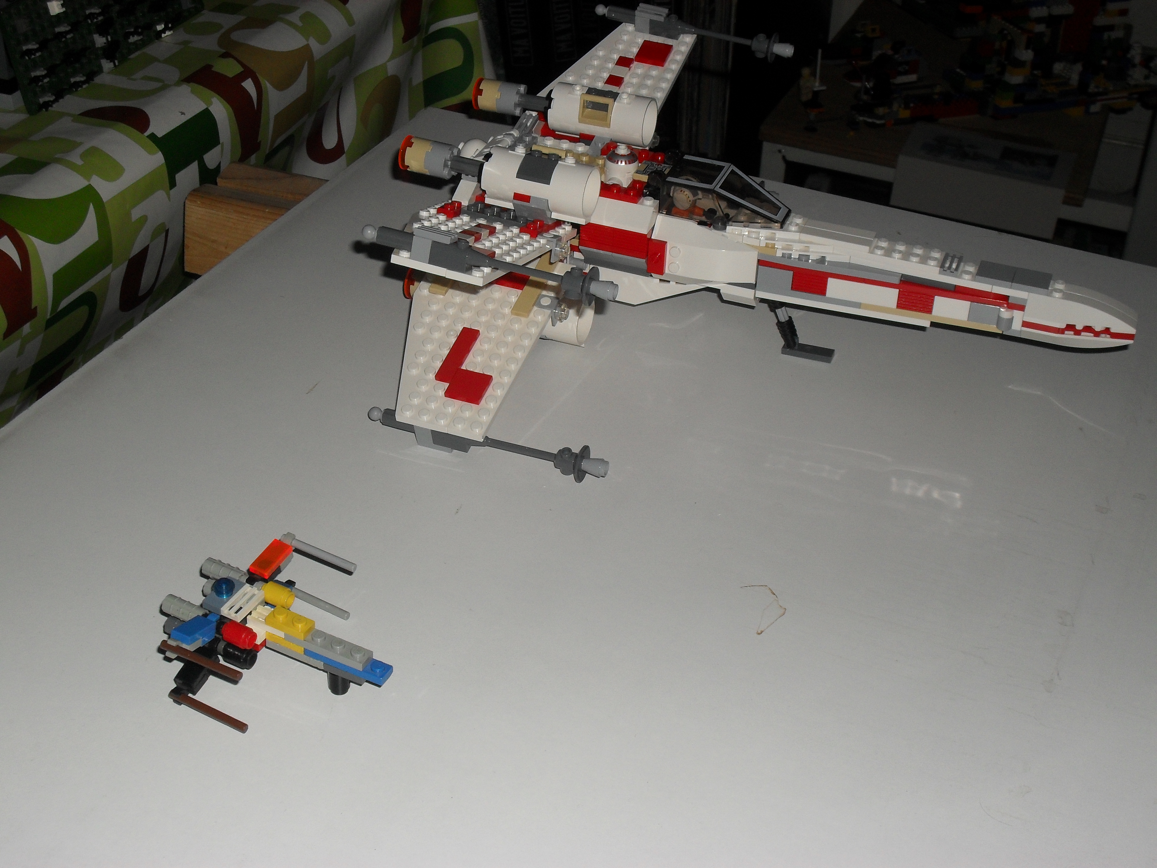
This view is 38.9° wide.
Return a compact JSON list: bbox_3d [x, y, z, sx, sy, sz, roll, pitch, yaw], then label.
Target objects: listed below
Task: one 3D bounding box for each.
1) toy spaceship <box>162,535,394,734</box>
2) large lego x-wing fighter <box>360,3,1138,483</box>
[{"bbox_3d":[-0.104,0.070,0.576,0.087,0.030,0.073,19,37,21],"label":"toy spaceship"},{"bbox_3d":[0.088,-0.084,0.754,0.332,0.109,0.290,14,36,15],"label":"large lego x-wing fighter"}]

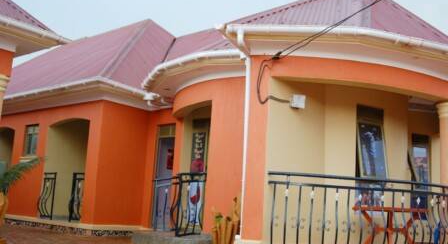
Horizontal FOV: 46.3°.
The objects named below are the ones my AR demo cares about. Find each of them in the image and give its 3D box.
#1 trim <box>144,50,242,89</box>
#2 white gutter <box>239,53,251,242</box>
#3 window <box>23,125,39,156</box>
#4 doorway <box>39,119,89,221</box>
[{"bbox_3d":[-0.916,-0.919,9.499,0.600,0.150,3.420,9,-11,-34],"label":"trim"},{"bbox_3d":[0.350,0.379,8.514,0.080,2.950,0.080,0,-10,18],"label":"white gutter"},{"bbox_3d":[-4.844,0.473,13.328,0.680,0.800,0.130,-5,-12,41],"label":"window"},{"bbox_3d":[-3.642,1.131,12.170,1.780,2.320,0.260,-5,-12,41],"label":"doorway"}]

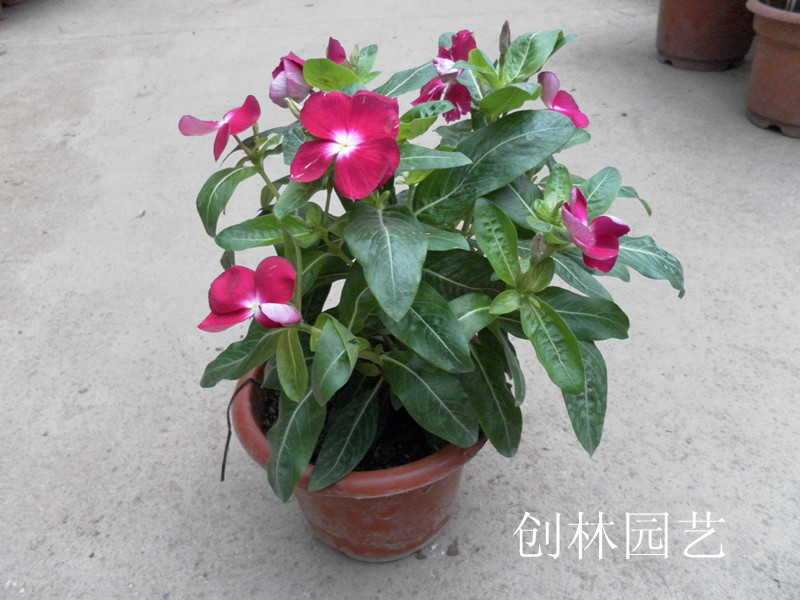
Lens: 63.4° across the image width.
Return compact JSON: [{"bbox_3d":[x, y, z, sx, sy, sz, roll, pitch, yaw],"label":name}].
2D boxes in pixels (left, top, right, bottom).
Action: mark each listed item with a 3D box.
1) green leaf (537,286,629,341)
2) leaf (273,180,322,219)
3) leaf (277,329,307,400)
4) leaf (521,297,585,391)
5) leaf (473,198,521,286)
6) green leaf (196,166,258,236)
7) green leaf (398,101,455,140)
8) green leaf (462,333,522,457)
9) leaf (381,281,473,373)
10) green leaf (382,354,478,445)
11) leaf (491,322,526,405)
[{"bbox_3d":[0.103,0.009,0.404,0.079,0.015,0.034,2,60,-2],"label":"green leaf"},{"bbox_3d":[-0.044,-0.047,0.292,0.018,0.010,0.032,29,62,27],"label":"leaf"},{"bbox_3d":[-0.054,0.033,0.327,0.017,0.039,0.009,-2,15,6],"label":"leaf"},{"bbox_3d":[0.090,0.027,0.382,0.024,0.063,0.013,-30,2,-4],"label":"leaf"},{"bbox_3d":[0.045,-0.027,0.299,0.018,0.009,0.046,-19,74,-9],"label":"leaf"},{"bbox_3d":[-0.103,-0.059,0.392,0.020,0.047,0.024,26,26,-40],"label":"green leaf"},{"bbox_3d":[0.013,-0.089,0.322,0.031,0.011,0.018,-23,72,5],"label":"green leaf"},{"bbox_3d":[0.052,0.057,0.376,0.030,0.077,0.014,-26,15,-21],"label":"green leaf"},{"bbox_3d":[0.018,0.012,0.328,0.030,0.013,0.062,-38,91,-14],"label":"leaf"},{"bbox_3d":[0.017,0.055,0.362,0.074,0.011,0.033,41,61,14],"label":"green leaf"},{"bbox_3d":[0.059,0.034,0.355,0.011,0.054,0.015,-11,17,31],"label":"leaf"}]

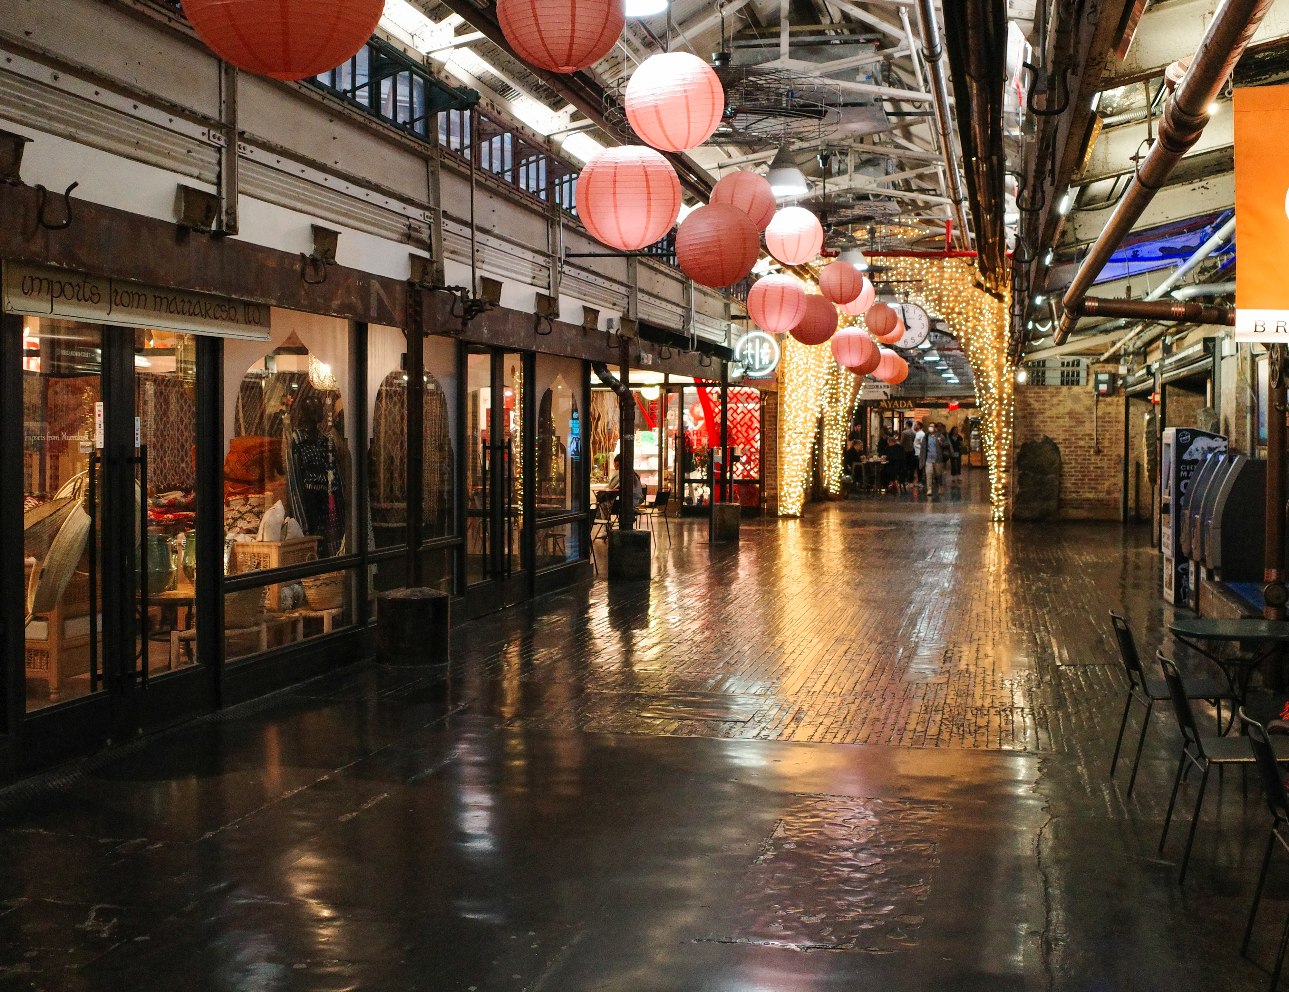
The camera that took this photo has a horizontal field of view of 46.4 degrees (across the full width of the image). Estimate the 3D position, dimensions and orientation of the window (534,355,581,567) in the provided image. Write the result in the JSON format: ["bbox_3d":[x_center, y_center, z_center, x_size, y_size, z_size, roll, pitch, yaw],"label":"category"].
[{"bbox_3d":[-0.923,-0.379,15.716,0.100,2.100,1.803,1,3,13],"label":"window"}]

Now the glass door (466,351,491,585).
[{"bbox_3d":[-1.480,-0.247,13.271,0.080,2.058,0.815,1,3,13],"label":"glass door"}]

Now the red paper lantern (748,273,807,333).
[{"bbox_3d":[1.340,-1.928,15.100,0.600,0.588,0.600,1,3,13],"label":"red paper lantern"}]

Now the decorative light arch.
[{"bbox_3d":[4.472,-1.928,27.194,4.215,4.709,0.700,1,3,13],"label":"decorative light arch"}]

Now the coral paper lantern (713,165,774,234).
[{"bbox_3d":[0.889,-2.658,13.500,0.600,0.588,0.600,1,3,13],"label":"coral paper lantern"}]

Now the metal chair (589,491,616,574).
[{"bbox_3d":[-0.562,0.450,17.071,0.500,0.840,0.460,1,3,13],"label":"metal chair"}]

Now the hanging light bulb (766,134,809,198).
[{"bbox_3d":[1.411,-3.287,14.940,0.450,0.601,0.450,1,3,13],"label":"hanging light bulb"}]

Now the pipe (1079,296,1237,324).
[{"bbox_3d":[3.289,-1.182,9.600,0.998,0.120,0.120,7,5,18],"label":"pipe"}]

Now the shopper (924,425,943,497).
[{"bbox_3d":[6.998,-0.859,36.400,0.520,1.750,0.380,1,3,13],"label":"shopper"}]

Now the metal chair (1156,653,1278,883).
[{"bbox_3d":[2.230,1.010,5.600,0.510,0.790,0.430,1,3,9],"label":"metal chair"}]

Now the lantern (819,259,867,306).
[{"bbox_3d":[2.700,-2.916,20.586,0.600,0.588,0.600,1,3,13],"label":"lantern"}]

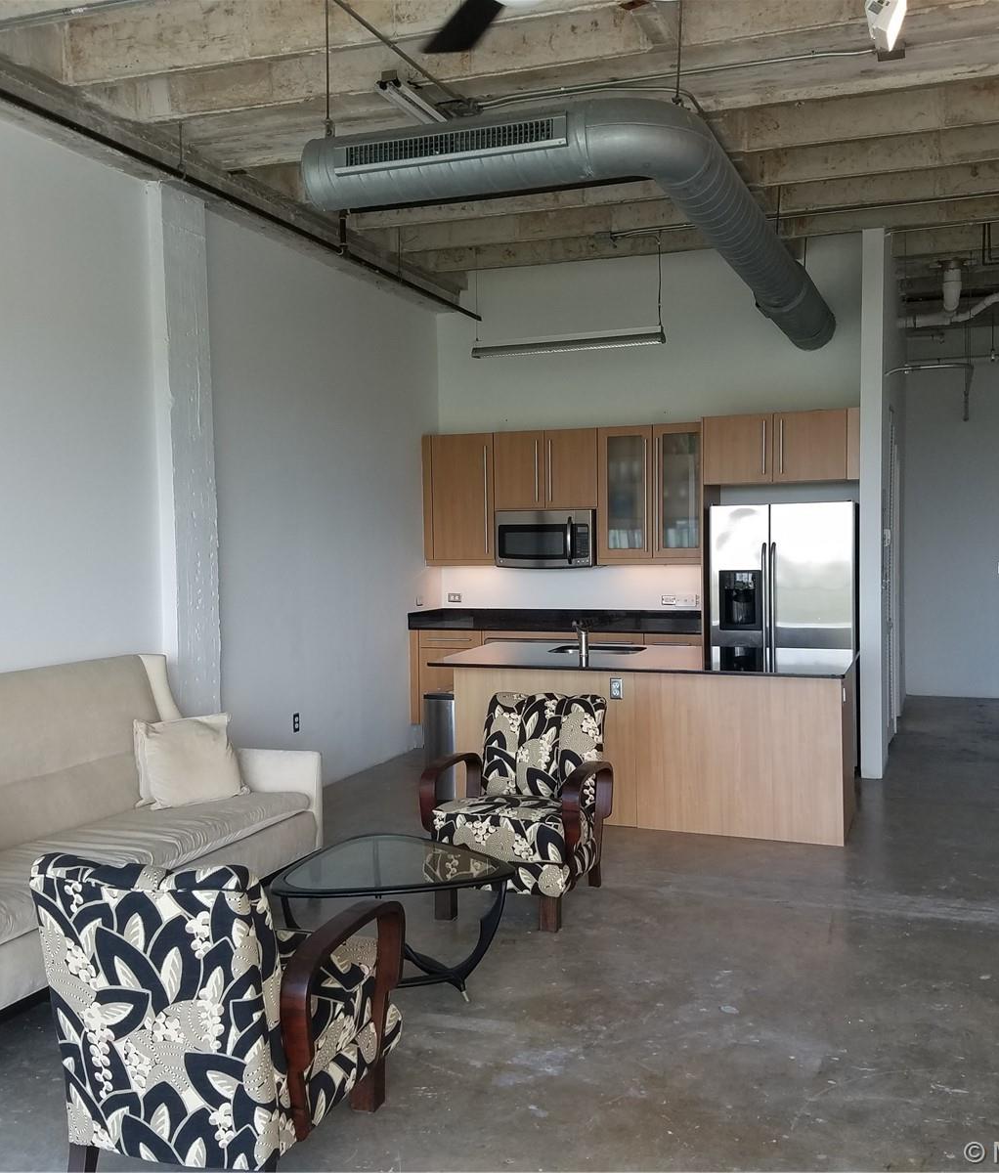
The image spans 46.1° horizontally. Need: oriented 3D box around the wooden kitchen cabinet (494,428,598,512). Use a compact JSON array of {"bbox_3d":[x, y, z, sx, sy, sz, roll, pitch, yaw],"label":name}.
[{"bbox_3d":[0.388,-0.846,8.549,0.777,0.552,0.334,0,3,21],"label":"wooden kitchen cabinet"}]

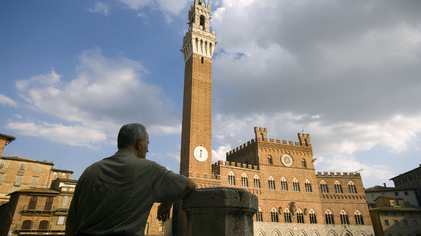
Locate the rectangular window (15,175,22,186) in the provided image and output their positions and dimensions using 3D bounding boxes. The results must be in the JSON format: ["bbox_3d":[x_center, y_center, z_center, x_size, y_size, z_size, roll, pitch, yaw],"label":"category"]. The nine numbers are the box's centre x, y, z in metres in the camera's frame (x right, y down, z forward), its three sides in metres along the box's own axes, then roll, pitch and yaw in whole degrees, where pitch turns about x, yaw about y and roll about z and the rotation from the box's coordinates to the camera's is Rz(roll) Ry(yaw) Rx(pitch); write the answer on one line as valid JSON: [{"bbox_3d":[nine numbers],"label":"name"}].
[{"bbox_3d":[-51.931,17.154,69.737,1.070,2.668,0.300,18,-28,-36],"label":"rectangular window"}]

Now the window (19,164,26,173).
[{"bbox_3d":[-52.094,14.150,71.505,1.072,2.330,0.300,18,-28,-36],"label":"window"}]

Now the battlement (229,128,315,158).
[{"bbox_3d":[22.533,11.842,102.552,23.600,5.700,24.300,9,-24,-20],"label":"battlement"}]

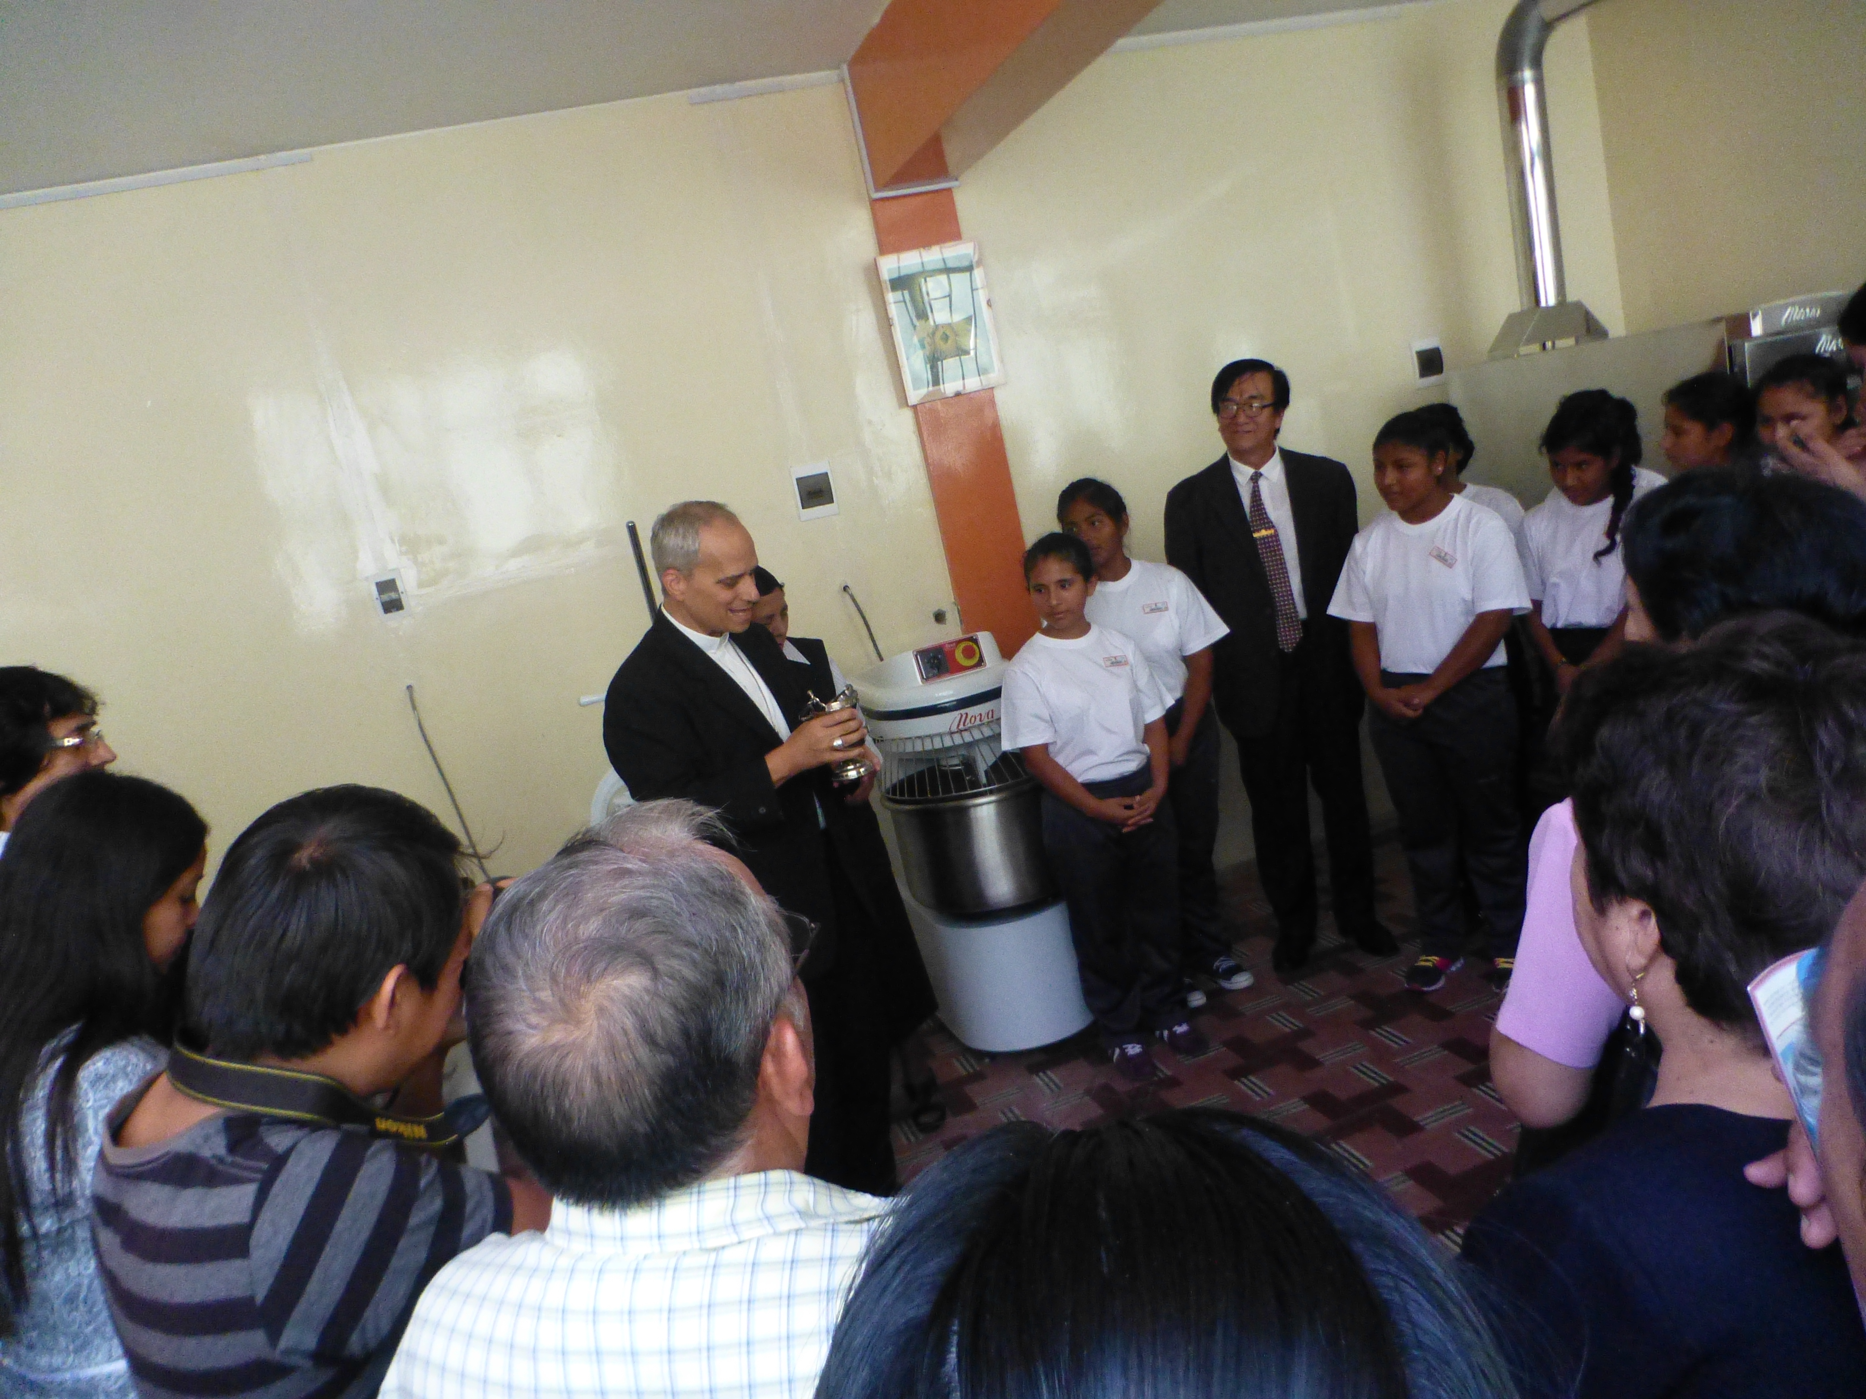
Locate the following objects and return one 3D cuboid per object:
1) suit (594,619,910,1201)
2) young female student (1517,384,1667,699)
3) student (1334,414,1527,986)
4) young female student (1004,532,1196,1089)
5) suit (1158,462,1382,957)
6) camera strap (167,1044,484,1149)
[{"bbox_3d":[-0.330,0.466,2.730,0.390,1.370,0.480,-6,11,38],"label":"suit"},{"bbox_3d":[1.950,-0.170,3.740,0.300,1.450,0.440,-20,12,-41],"label":"young female student"},{"bbox_3d":[1.320,0.006,3.390,0.470,1.500,0.310,-5,12,41],"label":"student"},{"bbox_3d":[0.440,0.270,3.290,0.410,1.390,0.290,-14,9,-8],"label":"young female student"},{"bbox_3d":[1.035,0.020,3.720,0.530,1.410,0.310,-9,9,19],"label":"suit"},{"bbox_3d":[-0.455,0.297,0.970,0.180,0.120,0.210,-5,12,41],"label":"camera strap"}]

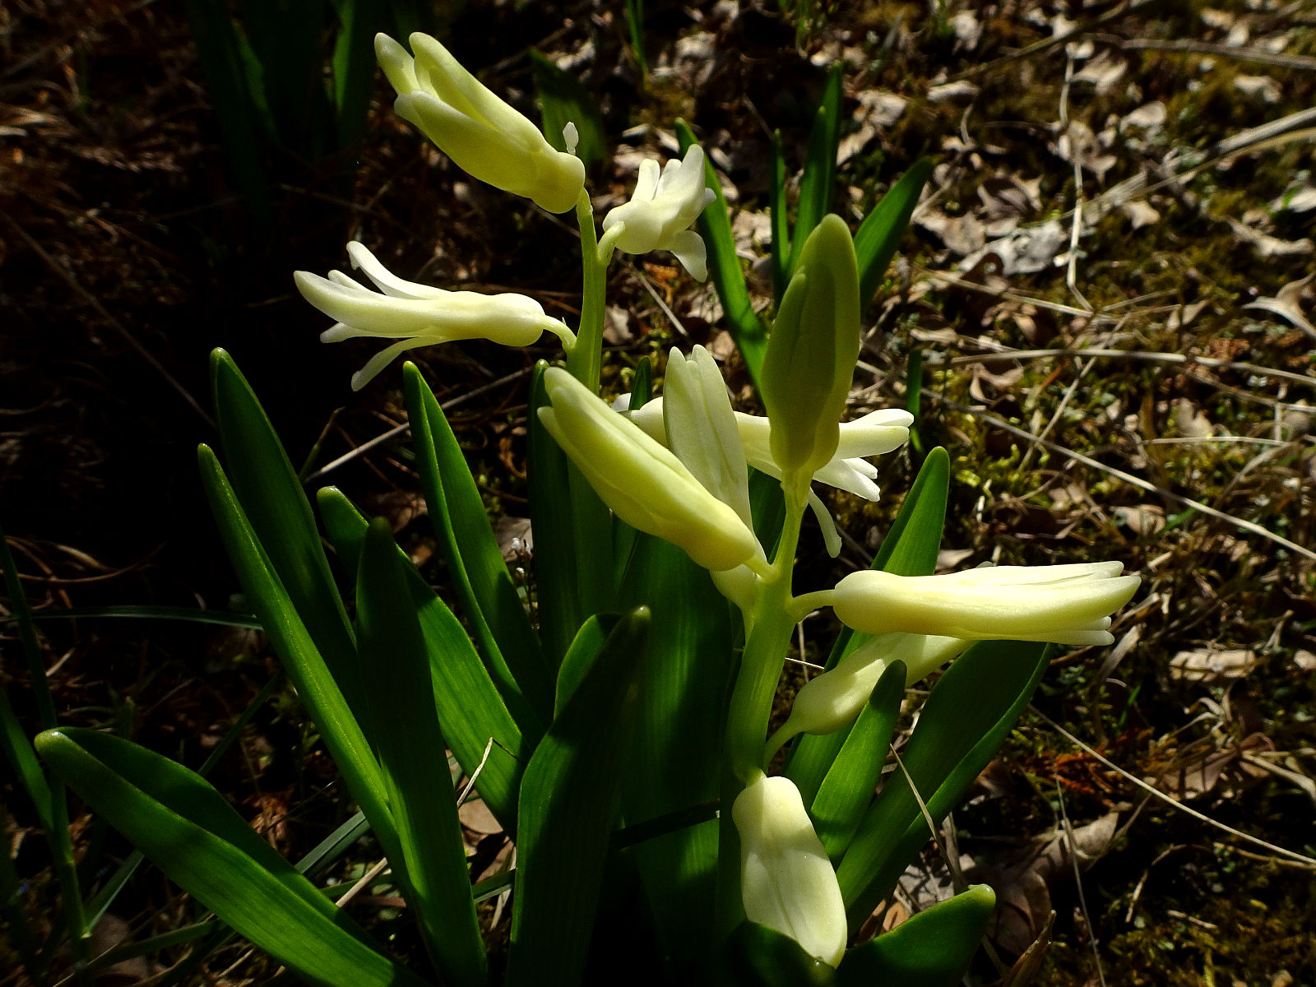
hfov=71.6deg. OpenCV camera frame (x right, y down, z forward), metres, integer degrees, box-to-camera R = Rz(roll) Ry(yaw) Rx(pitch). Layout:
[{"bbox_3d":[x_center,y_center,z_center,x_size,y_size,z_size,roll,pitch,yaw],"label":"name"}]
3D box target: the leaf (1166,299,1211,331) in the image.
[{"bbox_3d":[0.303,-0.102,0.523,0.020,0.009,0.017,27,52,23],"label":"leaf"}]

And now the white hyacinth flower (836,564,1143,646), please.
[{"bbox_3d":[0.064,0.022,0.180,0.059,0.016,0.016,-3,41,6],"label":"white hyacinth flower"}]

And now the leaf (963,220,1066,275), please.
[{"bbox_3d":[0.224,-0.155,0.574,0.061,0.011,0.046,18,49,16],"label":"leaf"}]

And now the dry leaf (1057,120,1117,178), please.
[{"bbox_3d":[0.182,-0.146,0.387,0.025,0.016,0.022,0,46,0],"label":"dry leaf"}]

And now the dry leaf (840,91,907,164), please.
[{"bbox_3d":[0.184,-0.312,0.780,0.060,0.035,0.070,0,41,0],"label":"dry leaf"}]

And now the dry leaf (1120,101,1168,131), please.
[{"bbox_3d":[0.223,-0.173,0.418,0.020,0.008,0.016,0,46,0],"label":"dry leaf"}]

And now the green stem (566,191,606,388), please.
[{"bbox_3d":[-0.018,-0.051,0.230,0.009,0.057,0.009,0,41,0],"label":"green stem"}]

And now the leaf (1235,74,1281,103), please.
[{"bbox_3d":[0.485,-0.327,0.738,0.030,0.013,0.025,25,51,22],"label":"leaf"}]

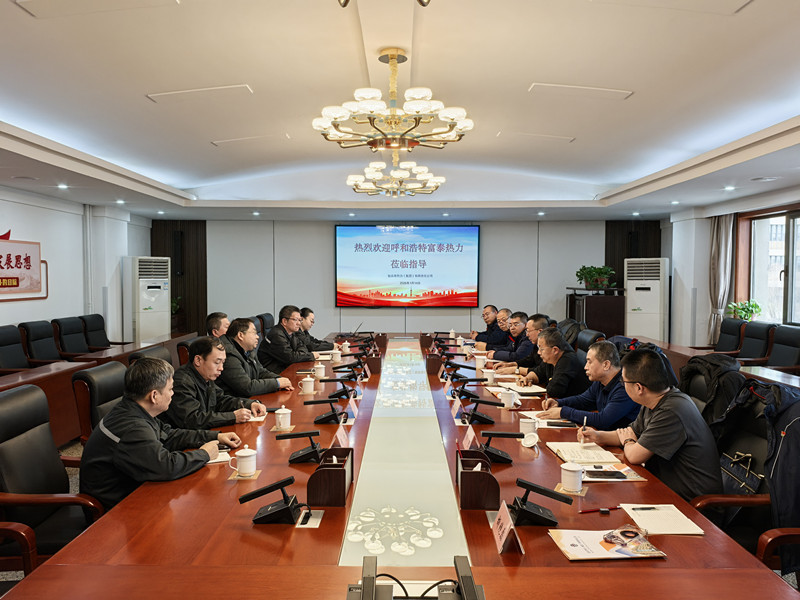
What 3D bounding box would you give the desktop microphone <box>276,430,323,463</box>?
[{"bbox_3d":[-0.457,0.657,2.821,0.205,0.135,0.105,0,2,0],"label":"desktop microphone"}]

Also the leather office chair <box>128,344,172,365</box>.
[{"bbox_3d":[-1.386,0.909,4.218,0.680,1.100,0.620,0,2,0],"label":"leather office chair"}]

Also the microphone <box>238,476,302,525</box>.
[{"bbox_3d":[-0.469,0.707,2.233,0.218,0.147,0.120,0,2,0],"label":"microphone"}]

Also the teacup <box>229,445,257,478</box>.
[{"bbox_3d":[-0.680,0.693,2.714,0.122,0.134,0.095,0,2,0],"label":"teacup"}]

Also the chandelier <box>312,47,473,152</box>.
[{"bbox_3d":[-0.040,-1.217,3.774,0.985,0.615,0.985,0,2,0],"label":"chandelier"}]

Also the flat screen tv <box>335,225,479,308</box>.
[{"bbox_3d":[0.129,-0.543,10.186,2.340,1.360,0.080,0,2,0],"label":"flat screen tv"}]

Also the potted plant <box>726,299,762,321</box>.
[{"bbox_3d":[4.209,0.160,7.614,0.360,0.330,0.420,0,3,0],"label":"potted plant"}]

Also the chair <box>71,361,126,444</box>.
[{"bbox_3d":[-1.452,0.915,3.605,0.640,1.080,0.600,0,3,0],"label":"chair"}]

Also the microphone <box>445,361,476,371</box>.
[{"bbox_3d":[0.524,0.546,5.124,0.215,0.030,0.030,15,2,0],"label":"microphone"}]

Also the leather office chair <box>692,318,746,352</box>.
[{"bbox_3d":[3.558,0.768,7.181,0.620,1.080,0.580,0,3,0],"label":"leather office chair"}]

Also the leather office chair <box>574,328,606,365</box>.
[{"bbox_3d":[1.478,0.831,5.663,0.630,1.080,0.600,0,3,0],"label":"leather office chair"}]

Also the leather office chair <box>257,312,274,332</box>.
[{"bbox_3d":[-1.543,0.725,8.442,0.680,1.060,0.620,0,2,0],"label":"leather office chair"}]

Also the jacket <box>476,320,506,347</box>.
[{"bbox_3d":[1.172,0.555,7.472,0.500,0.600,0.500,0,2,0],"label":"jacket"}]

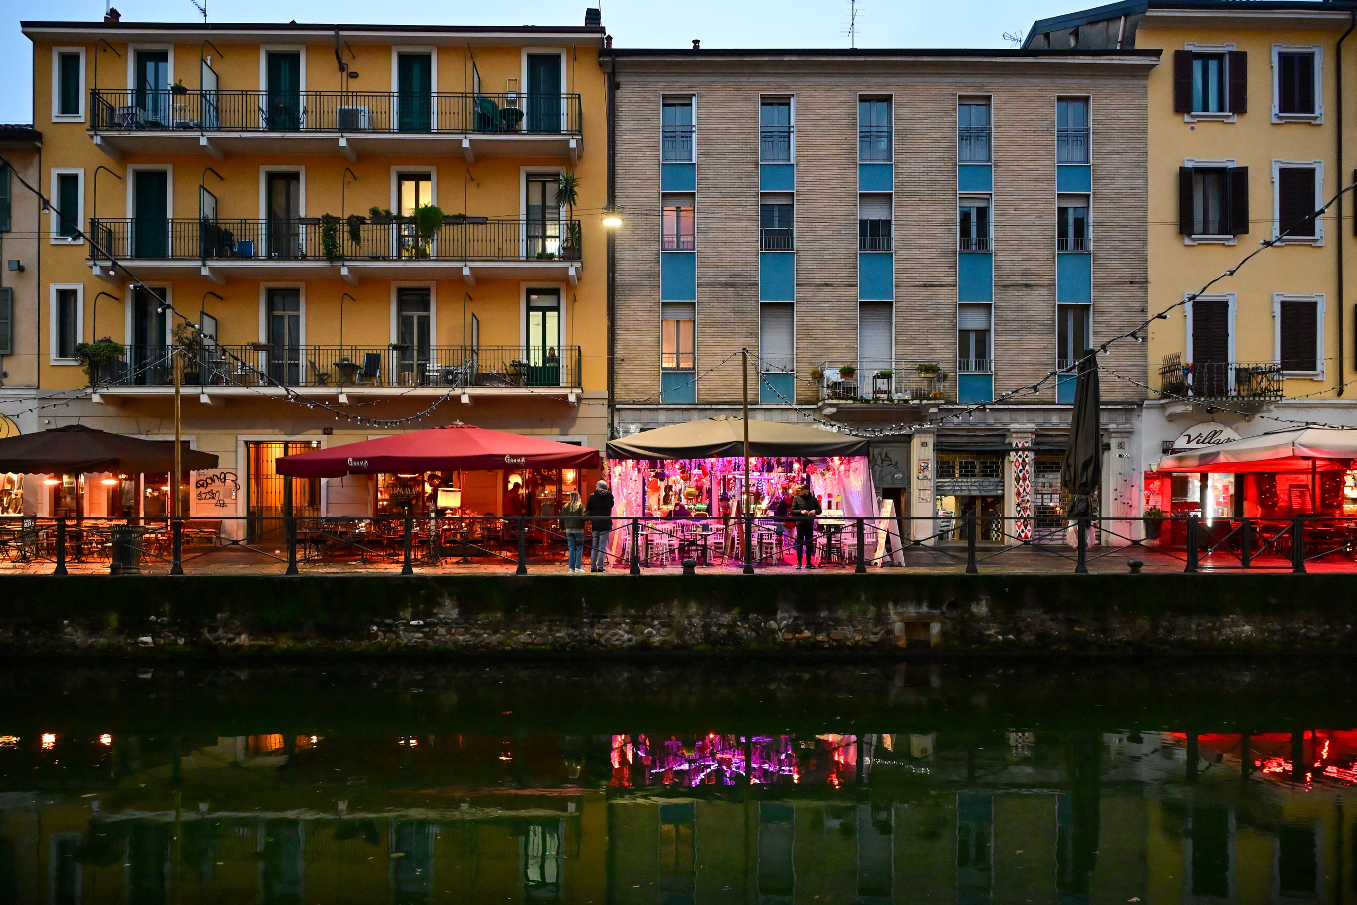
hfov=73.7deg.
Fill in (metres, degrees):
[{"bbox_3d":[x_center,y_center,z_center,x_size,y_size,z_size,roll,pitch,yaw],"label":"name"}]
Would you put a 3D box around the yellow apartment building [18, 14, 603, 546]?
[{"bbox_3d":[-9.494,-4.415,28.644,15.100,13.800,12.000,0,-1,-1],"label":"yellow apartment building"}]

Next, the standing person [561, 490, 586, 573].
[{"bbox_3d":[-2.019,1.523,17.386,0.480,1.571,0.360,0,-1,5],"label":"standing person"}]

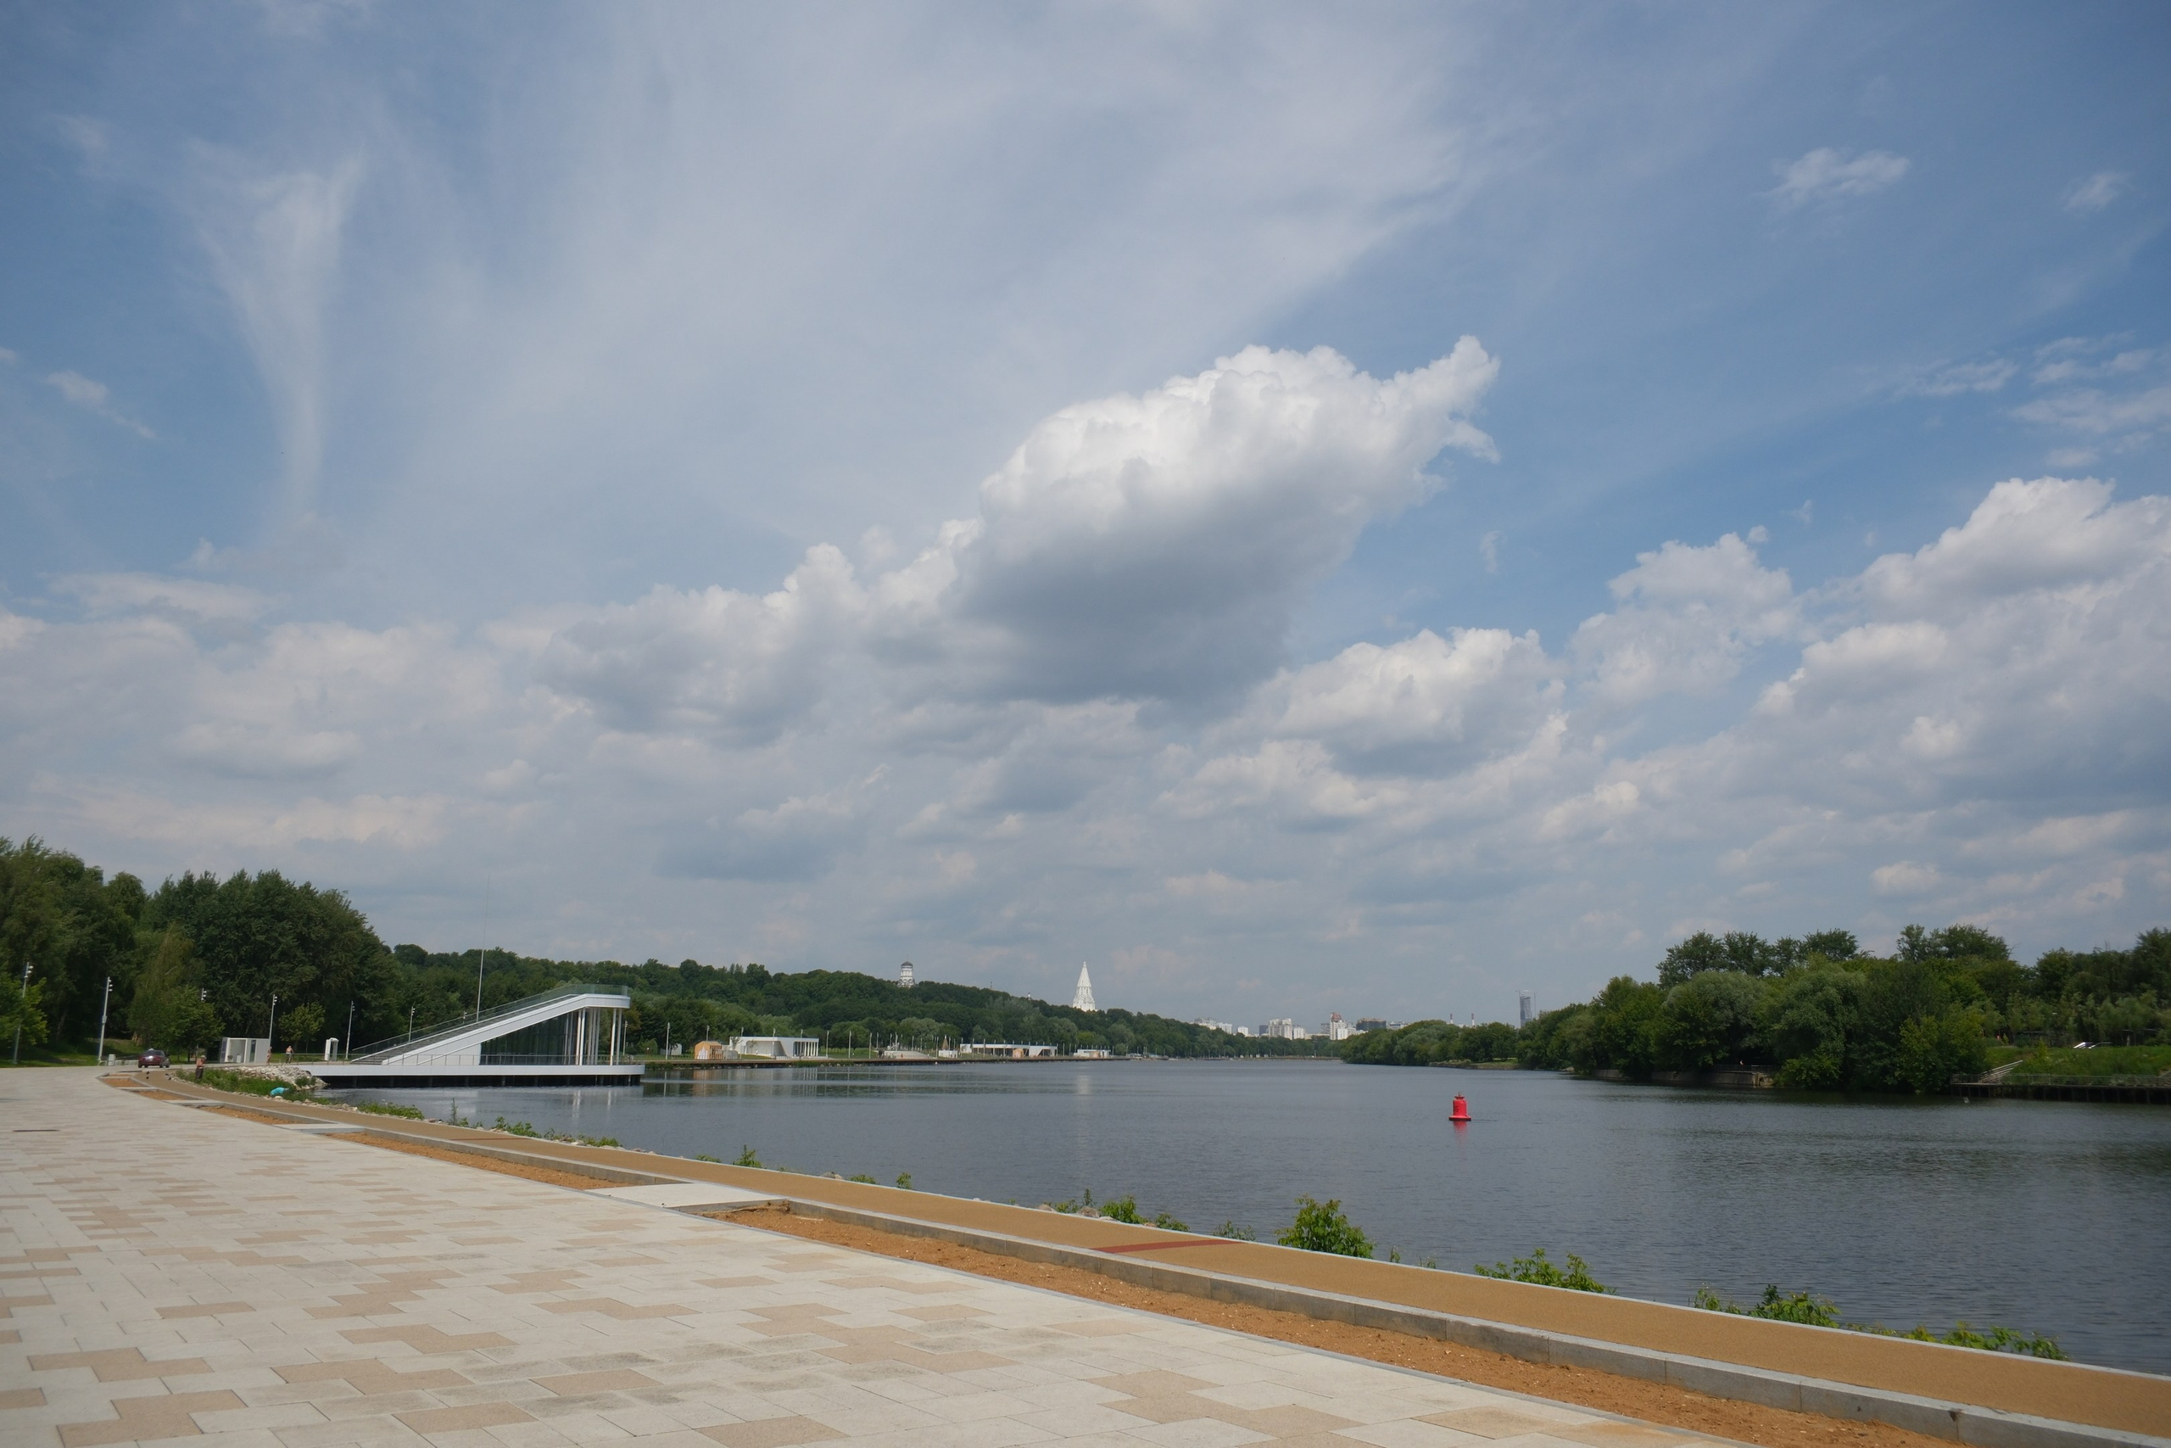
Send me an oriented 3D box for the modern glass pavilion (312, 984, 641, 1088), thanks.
[{"bbox_3d":[-68.730,34.940,183.540,34.510,11.510,14.000,7,-13,-31],"label":"modern glass pavilion"}]

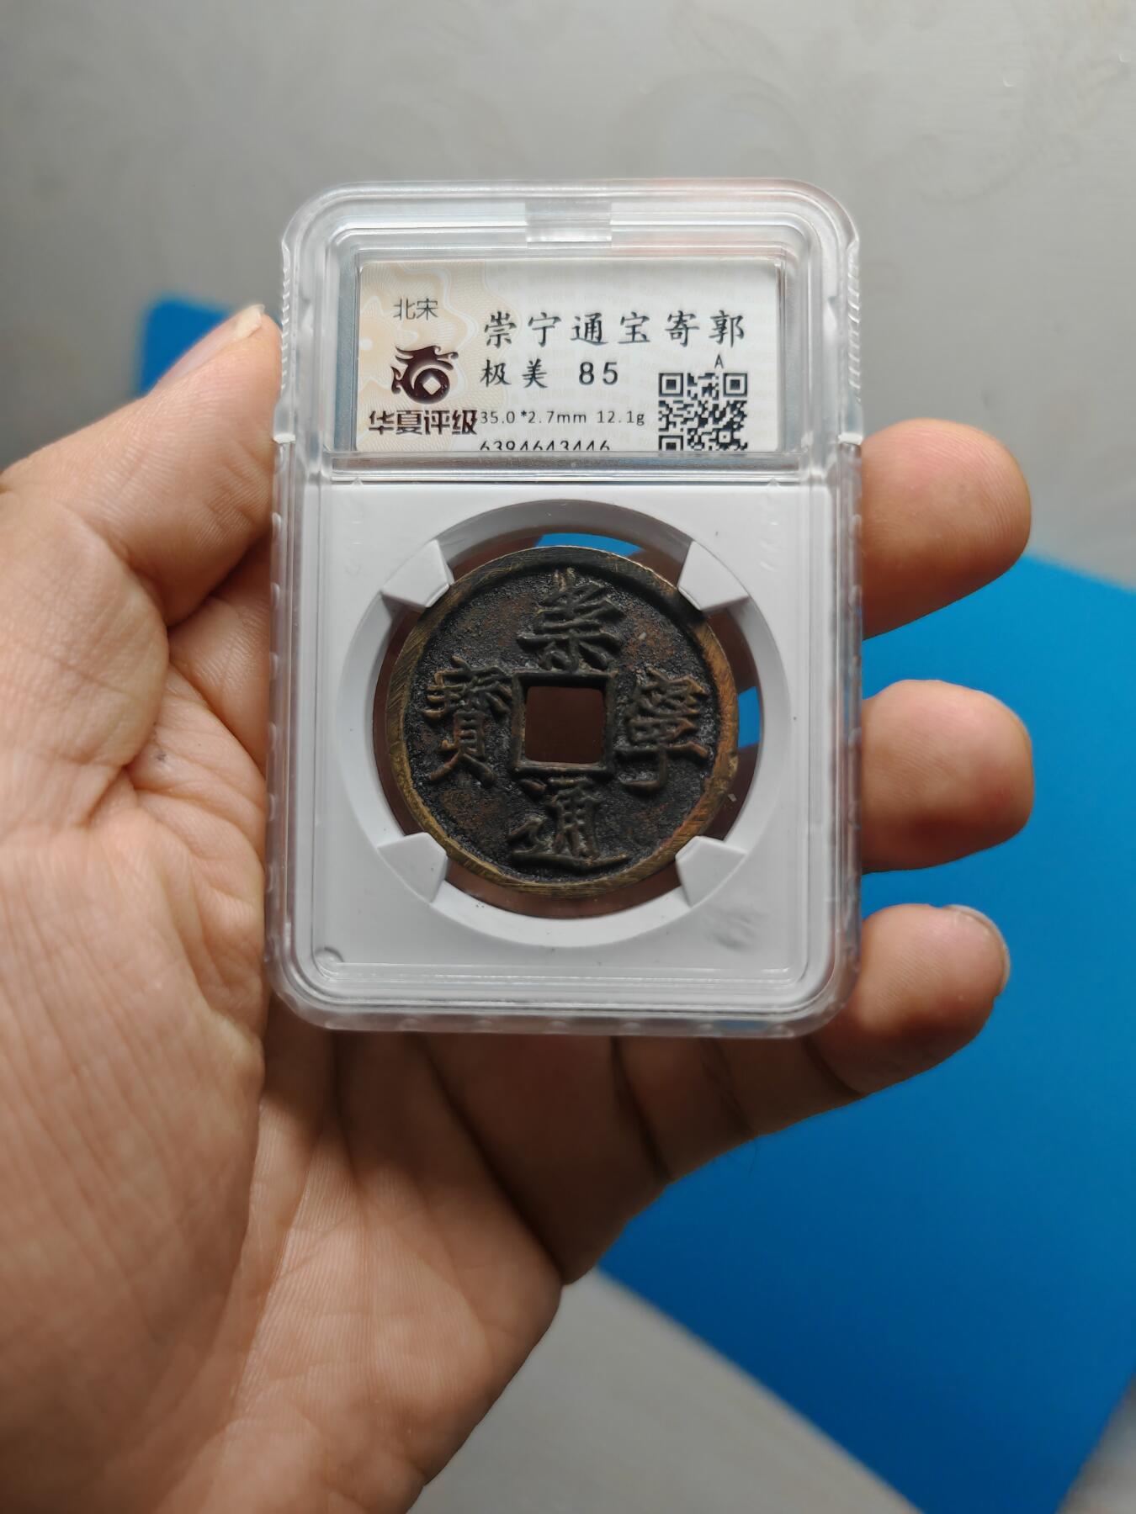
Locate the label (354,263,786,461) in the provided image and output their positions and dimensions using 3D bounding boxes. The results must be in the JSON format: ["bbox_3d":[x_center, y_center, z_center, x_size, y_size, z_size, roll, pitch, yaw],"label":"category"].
[{"bbox_3d":[0.000,-0.040,0.119,0.043,0.001,0.020,1,87,2],"label":"label"}]

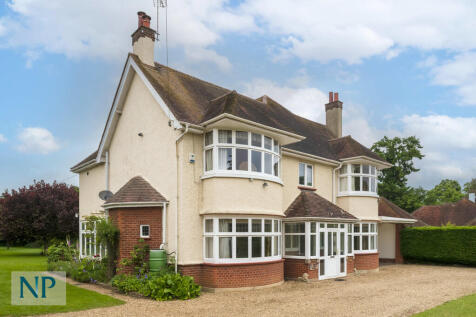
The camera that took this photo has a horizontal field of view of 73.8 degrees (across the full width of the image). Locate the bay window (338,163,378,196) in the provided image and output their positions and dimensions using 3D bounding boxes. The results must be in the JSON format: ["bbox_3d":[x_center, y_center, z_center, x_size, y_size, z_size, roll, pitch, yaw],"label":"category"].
[{"bbox_3d":[6.512,1.258,16.765,2.400,1.584,1.200,5,-8,-40],"label":"bay window"}]

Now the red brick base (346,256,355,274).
[{"bbox_3d":[4.900,4.630,13.750,0.500,0.700,0.300,4,-6,-39],"label":"red brick base"}]

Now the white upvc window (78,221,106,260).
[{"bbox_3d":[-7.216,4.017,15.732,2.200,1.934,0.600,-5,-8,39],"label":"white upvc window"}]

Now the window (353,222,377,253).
[{"bbox_3d":[6.496,4.174,16.784,2.300,1.524,1.150,5,-8,-40],"label":"window"}]

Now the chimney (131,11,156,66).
[{"bbox_3d":[-3.650,-4.630,12.300,0.650,2.100,1.000,4,-6,-39],"label":"chimney"}]

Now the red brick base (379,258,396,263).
[{"bbox_3d":[8.950,6.120,18.950,1.600,0.250,0.300,4,-6,-39],"label":"red brick base"}]

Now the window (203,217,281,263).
[{"bbox_3d":[0.492,2.949,11.611,3.450,1.527,1.200,5,-8,-40],"label":"window"}]

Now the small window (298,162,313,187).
[{"bbox_3d":[3.185,0.808,14.785,1.070,1.020,0.120,5,-8,-40],"label":"small window"}]

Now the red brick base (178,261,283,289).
[{"bbox_3d":[0.197,4.101,11.325,4.470,0.768,1.350,5,-8,-40],"label":"red brick base"}]

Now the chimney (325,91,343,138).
[{"bbox_3d":[5.750,-2.620,19.000,0.650,2.750,1.000,4,-6,-39],"label":"chimney"}]

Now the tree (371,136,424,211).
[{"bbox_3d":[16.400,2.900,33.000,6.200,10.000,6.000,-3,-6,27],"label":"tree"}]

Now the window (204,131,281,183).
[{"bbox_3d":[0.280,-0.070,10.850,2.950,1.520,0.900,4,-6,-39],"label":"window"}]

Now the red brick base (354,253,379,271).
[{"bbox_3d":[6.547,5.398,16.762,2.450,0.845,1.350,5,-8,-40],"label":"red brick base"}]

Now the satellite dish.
[{"bbox_3d":[-5.850,1.670,14.100,0.650,0.500,0.400,2,-5,-18],"label":"satellite dish"}]

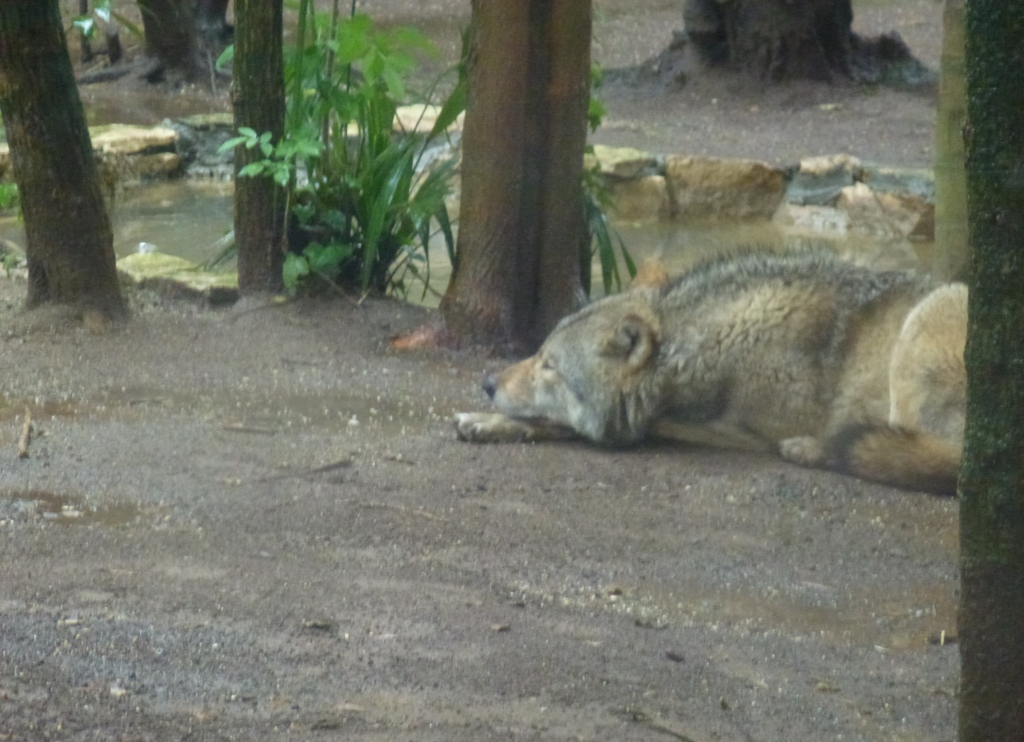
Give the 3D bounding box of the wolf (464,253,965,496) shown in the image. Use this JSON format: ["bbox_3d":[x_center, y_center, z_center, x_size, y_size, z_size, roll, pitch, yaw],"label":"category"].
[{"bbox_3d":[0.407,-0.004,13.800,1.050,0.330,0.460,3,8,18],"label":"wolf"}]

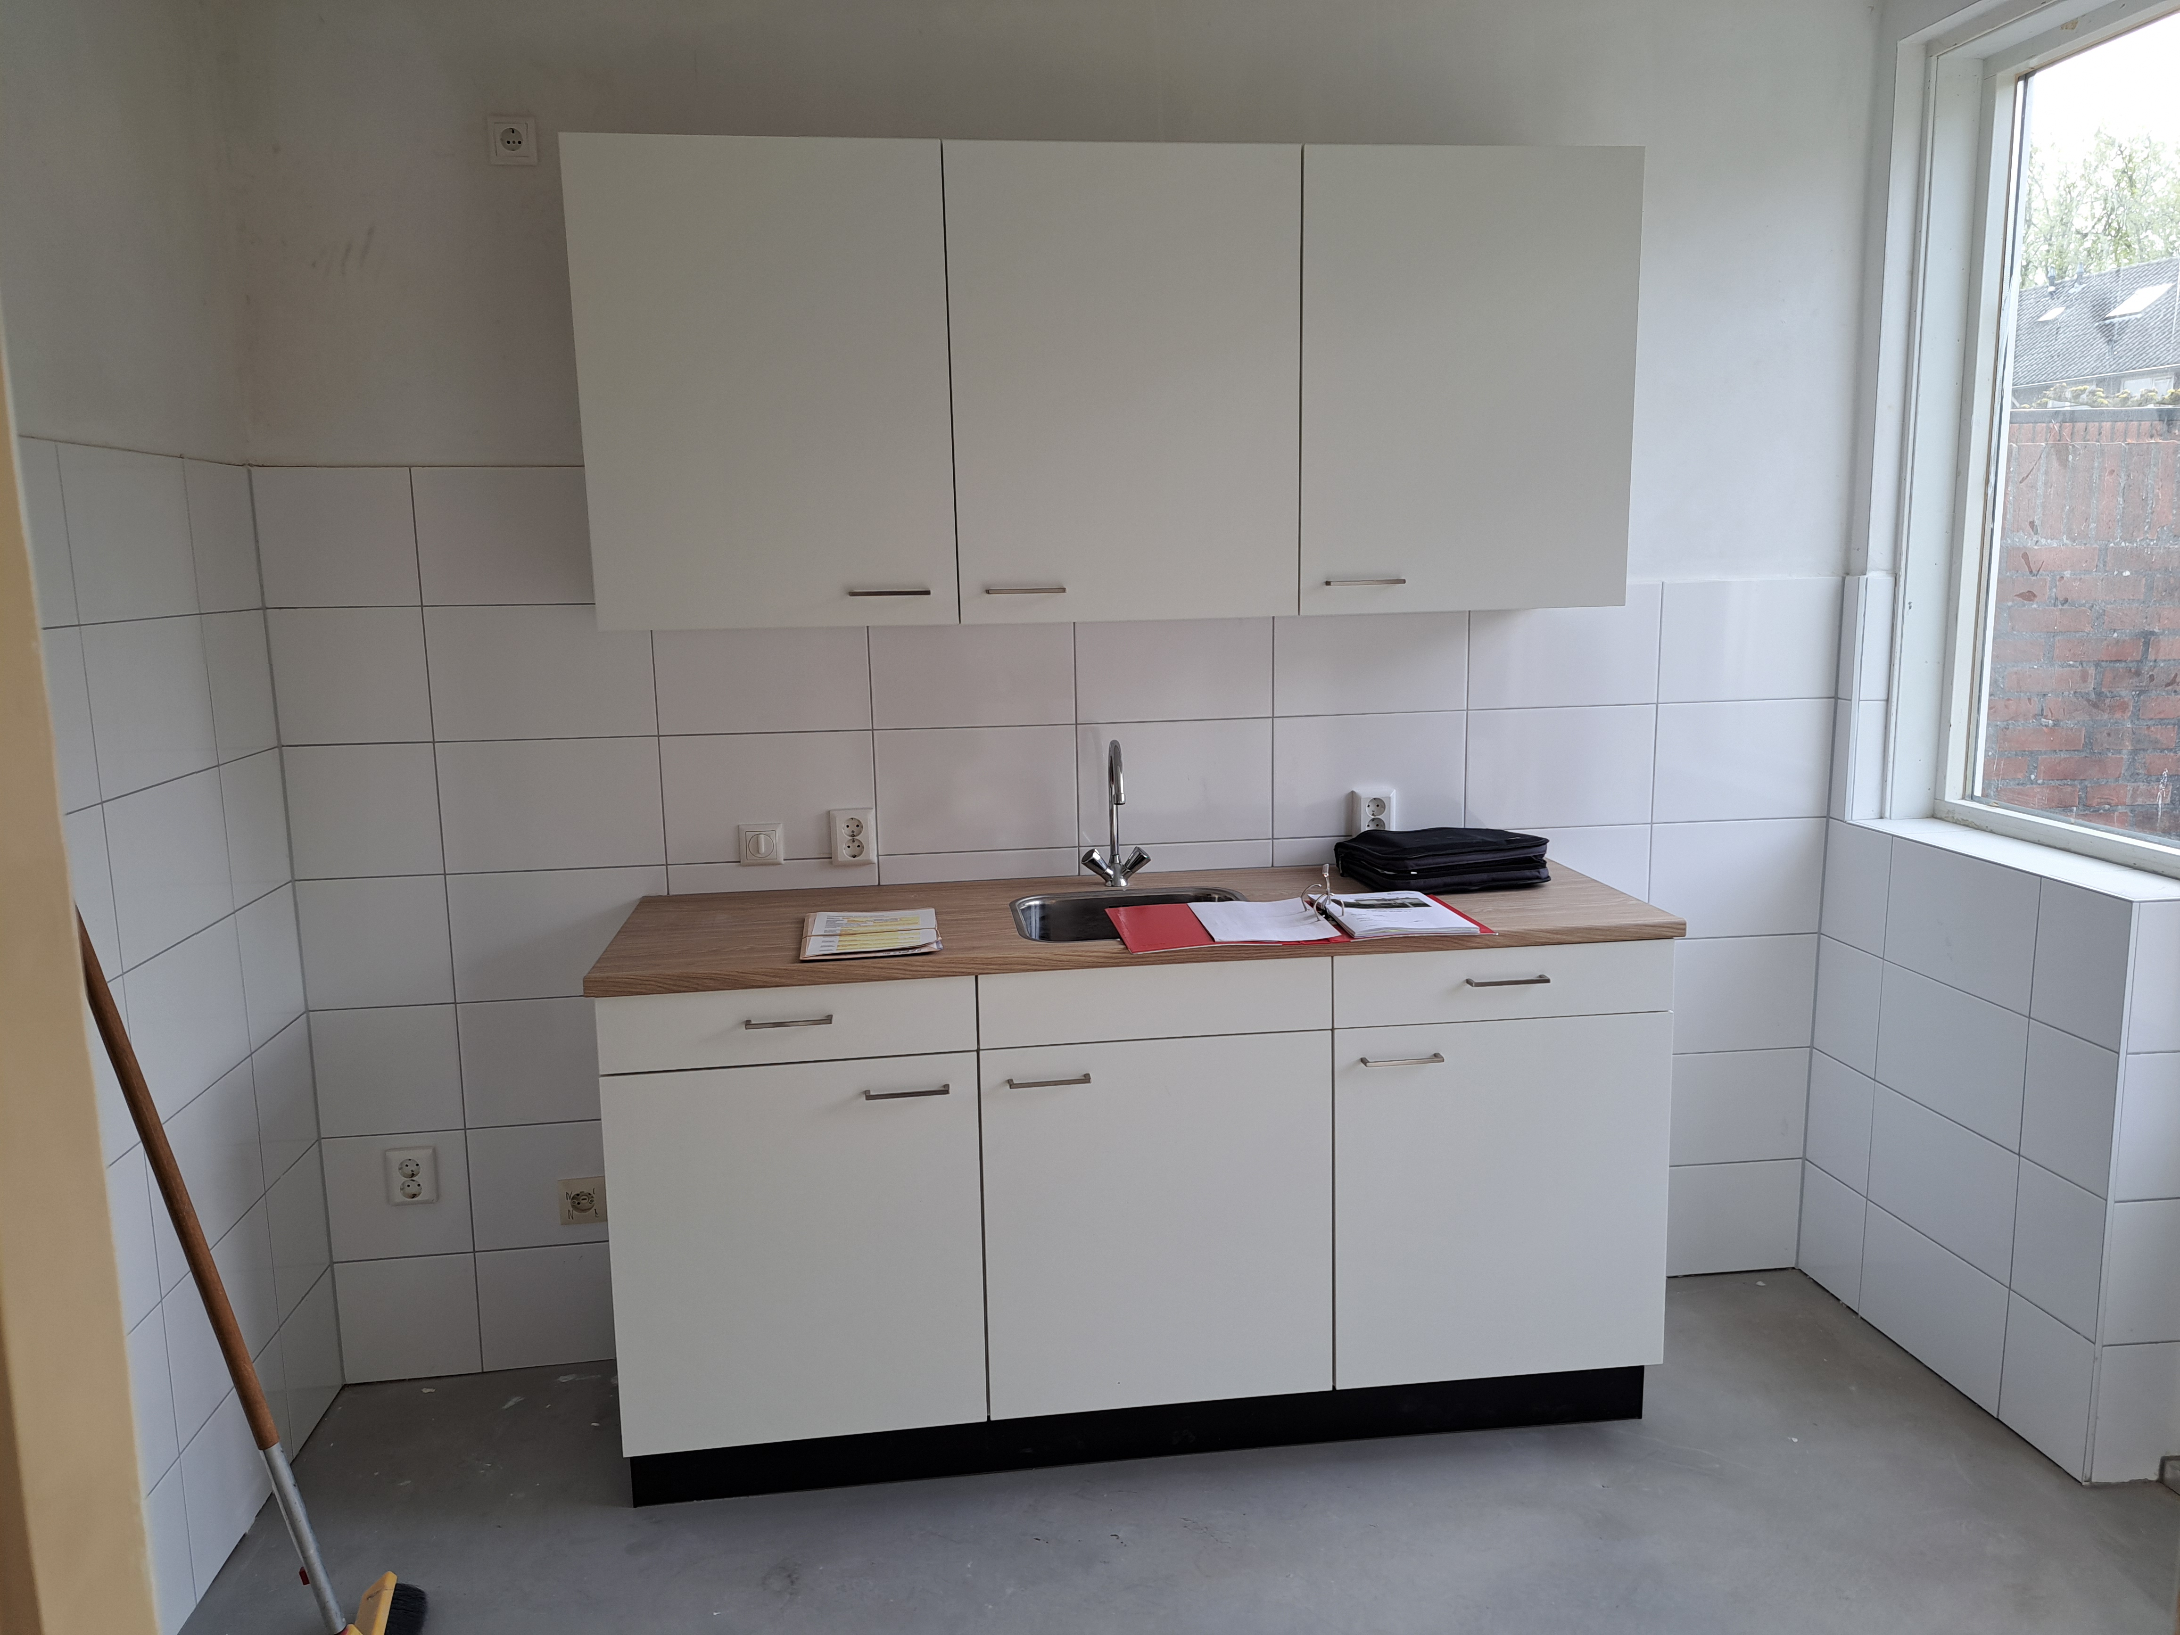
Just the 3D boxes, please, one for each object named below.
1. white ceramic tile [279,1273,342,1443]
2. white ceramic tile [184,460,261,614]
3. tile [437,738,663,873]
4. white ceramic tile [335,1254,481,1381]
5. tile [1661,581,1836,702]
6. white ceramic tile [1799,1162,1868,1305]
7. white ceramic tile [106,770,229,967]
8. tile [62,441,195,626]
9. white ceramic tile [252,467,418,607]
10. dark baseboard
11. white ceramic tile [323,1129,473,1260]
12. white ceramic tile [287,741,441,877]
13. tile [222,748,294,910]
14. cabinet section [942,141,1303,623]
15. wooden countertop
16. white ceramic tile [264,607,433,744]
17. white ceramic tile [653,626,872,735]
[{"bbox_3d":[-1.459,1.015,2.839,0.010,0.258,0.266,-2,9,-8],"label":"white ceramic tile"},{"bbox_3d":[-1.486,-0.480,2.592,0.010,0.250,0.266,-2,9,-8],"label":"white ceramic tile"},{"bbox_3d":[-1.021,-0.023,2.865,0.400,0.249,0.010,-2,9,-7],"label":"tile"},{"bbox_3d":[-1.350,0.995,3.011,0.265,0.251,0.010,-2,10,-7],"label":"white ceramic tile"},{"bbox_3d":[1.361,-0.364,3.125,0.391,0.250,0.010,-2,9,-7],"label":"tile"},{"bbox_3d":[1.609,0.899,3.264,0.010,0.251,0.210,-2,10,-7],"label":"white ceramic tile"},{"bbox_3d":[-1.426,0.070,2.347,0.010,0.250,0.400,-2,9,-8],"label":"white ceramic tile"},{"bbox_3d":[-1.420,-0.422,2.238,0.014,0.249,0.393,-2,10,-9],"label":"tile"},{"bbox_3d":[-1.350,-0.504,2.717,0.268,0.249,0.014,-2,10,-7],"label":"white ceramic tile"},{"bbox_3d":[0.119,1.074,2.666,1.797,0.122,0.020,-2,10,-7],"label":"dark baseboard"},{"bbox_3d":[-1.334,0.729,2.923,0.268,0.249,0.014,-2,10,-7],"label":"white ceramic tile"},{"bbox_3d":[-1.364,-0.010,2.844,0.265,0.249,0.010,-2,10,-7],"label":"white ceramic tile"},{"bbox_3d":[-1.477,0.017,2.674,0.010,0.250,0.266,-2,9,-8],"label":"tile"},{"bbox_3d":[0.045,-0.754,2.719,0.600,0.779,0.340,-2,9,-7],"label":"cabinet section"},{"bbox_3d":[0.075,0.182,2.736,1.802,0.032,0.595,-2,9,-7],"label":"wooden countertop"},{"bbox_3d":[-1.359,-0.258,2.783,0.270,0.249,0.010,-2,9,-7],"label":"white ceramic tile"},{"bbox_3d":[-0.627,-0.286,2.875,0.400,0.249,0.010,-2,9,-7],"label":"white ceramic tile"}]

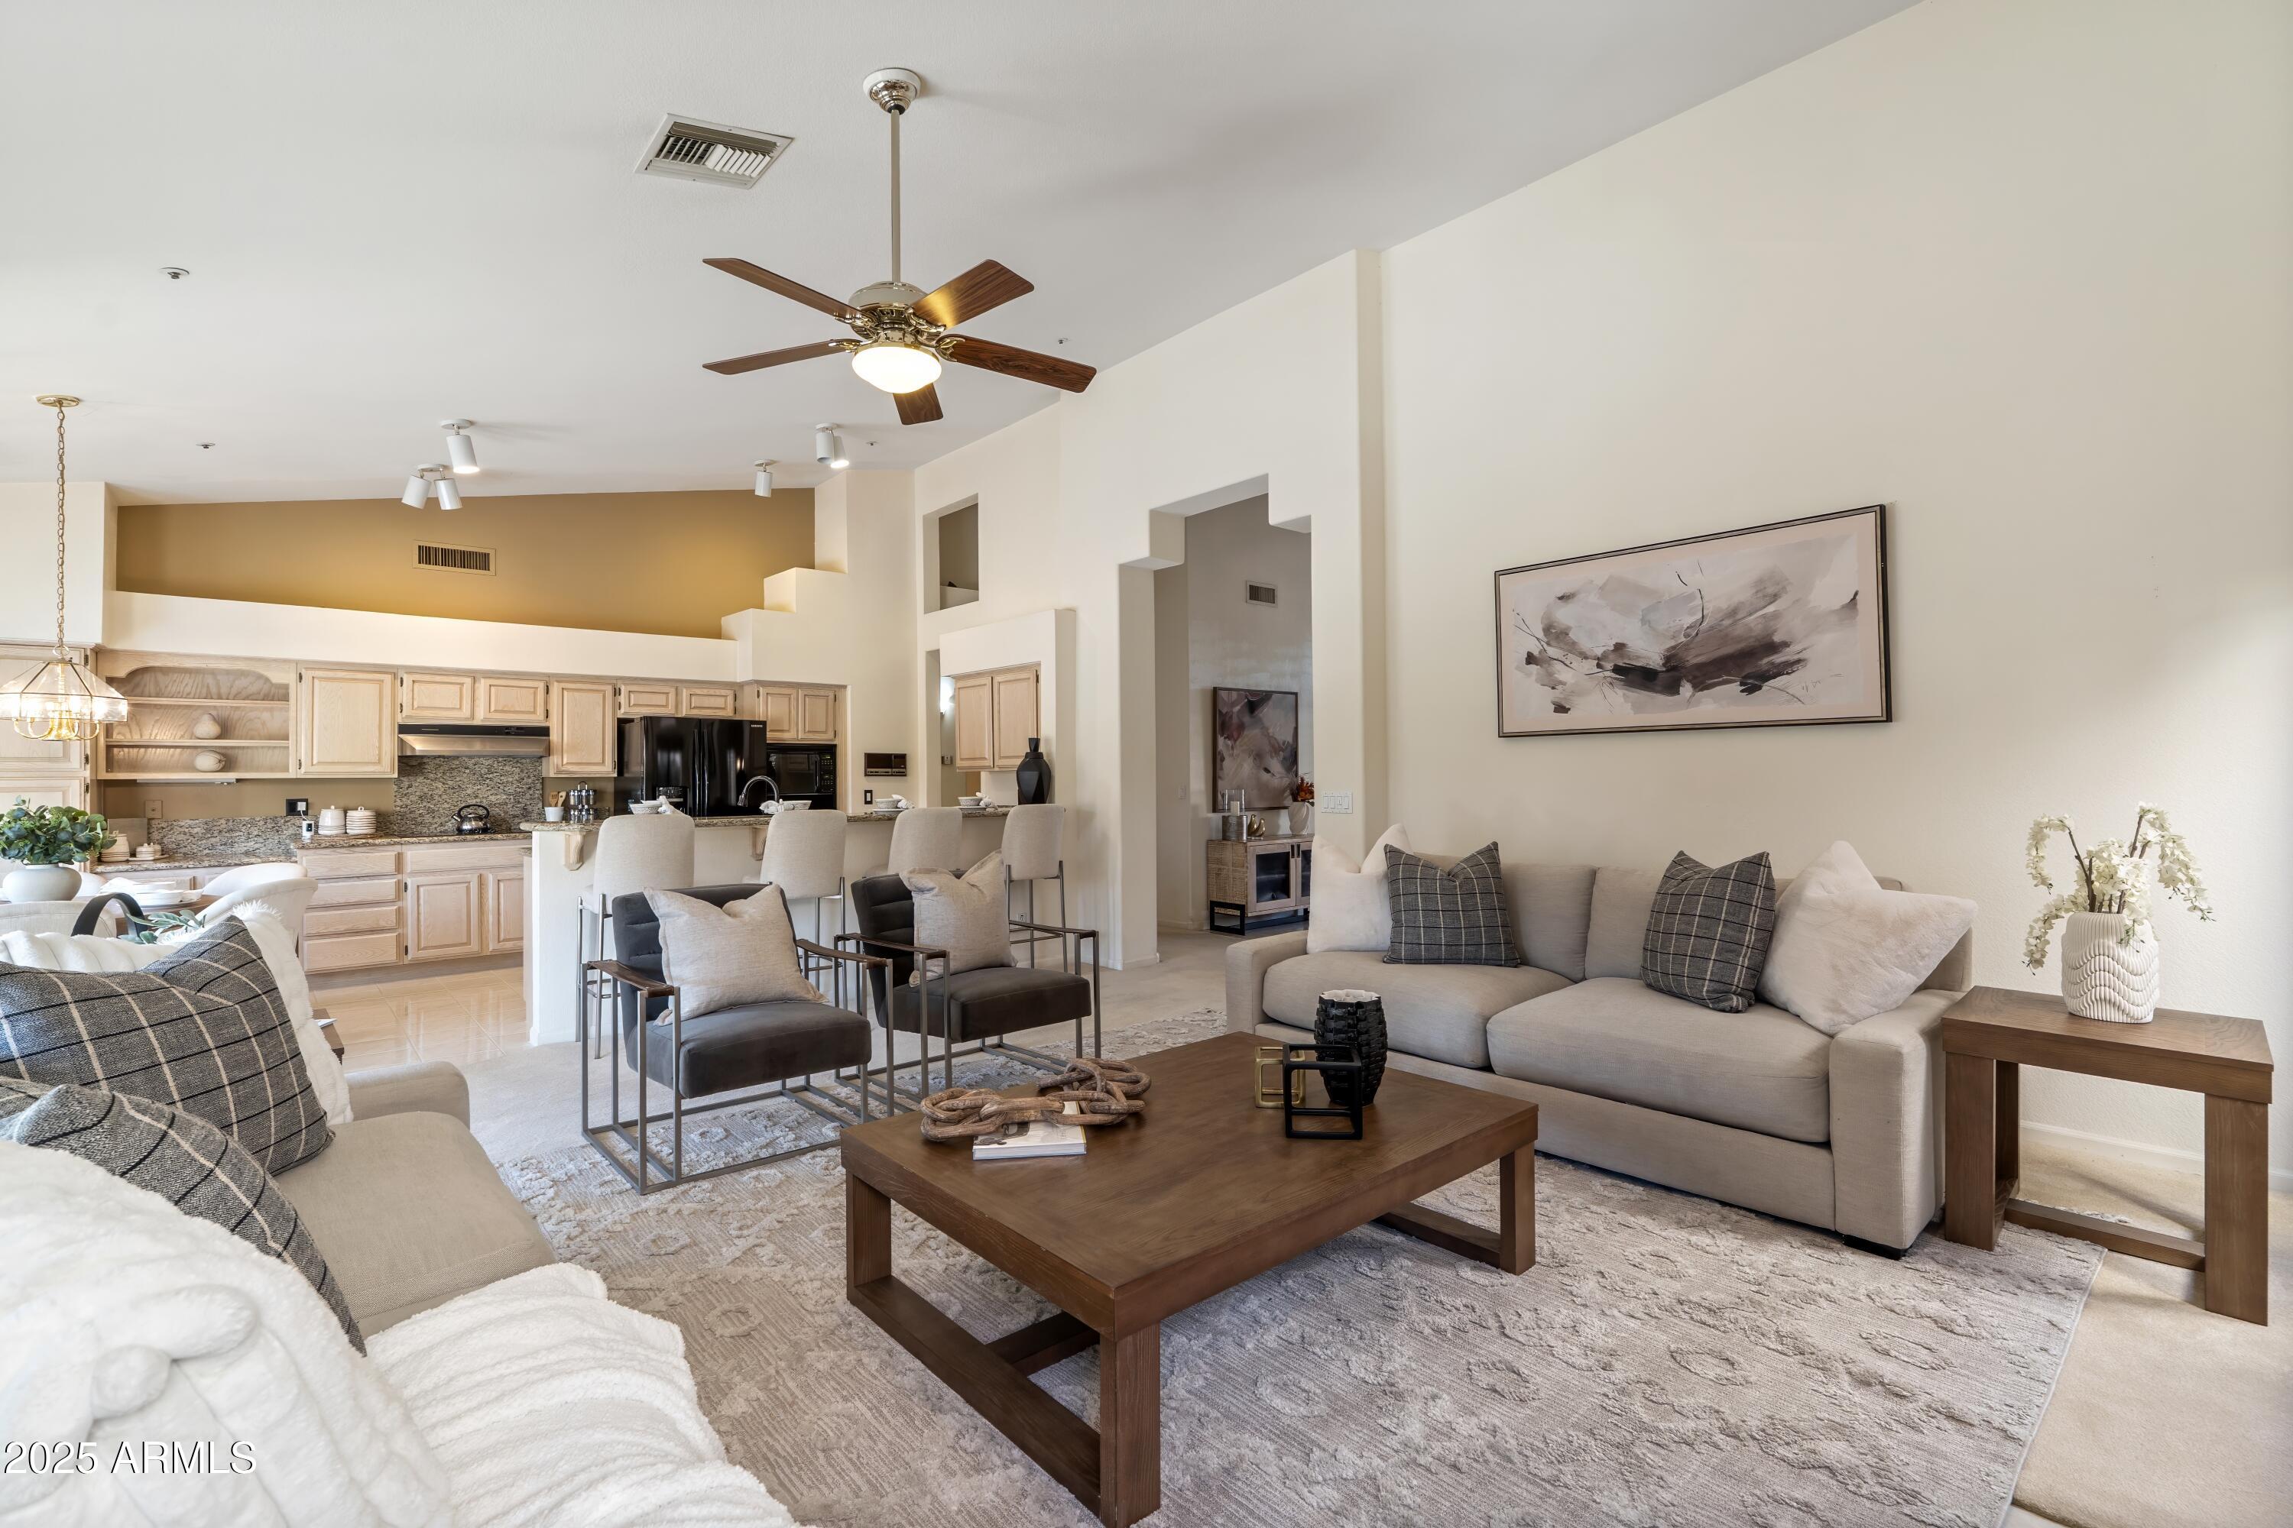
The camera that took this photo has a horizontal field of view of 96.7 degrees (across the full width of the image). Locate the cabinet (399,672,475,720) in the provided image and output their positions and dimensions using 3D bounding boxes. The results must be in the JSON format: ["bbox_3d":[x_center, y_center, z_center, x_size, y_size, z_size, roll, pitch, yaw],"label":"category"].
[{"bbox_3d":[-4.981,-0.462,7.123,0.435,0.336,0.330,1,-1,-44],"label":"cabinet"}]

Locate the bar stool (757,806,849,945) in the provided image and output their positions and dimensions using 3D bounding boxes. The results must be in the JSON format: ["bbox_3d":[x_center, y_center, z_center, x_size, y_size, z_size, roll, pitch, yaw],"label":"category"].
[{"bbox_3d":[-1.950,0.820,5.577,0.469,1.124,0.479,0,-1,-41],"label":"bar stool"}]

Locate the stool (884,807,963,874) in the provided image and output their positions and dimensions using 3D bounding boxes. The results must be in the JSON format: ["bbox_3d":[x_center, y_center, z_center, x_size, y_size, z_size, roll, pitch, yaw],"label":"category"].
[{"bbox_3d":[-1.474,0.854,6.225,0.490,1.150,0.500,1,-1,-44],"label":"stool"}]

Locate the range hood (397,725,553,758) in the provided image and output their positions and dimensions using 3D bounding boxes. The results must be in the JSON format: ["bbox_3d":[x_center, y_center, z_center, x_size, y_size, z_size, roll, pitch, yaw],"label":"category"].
[{"bbox_3d":[-4.790,-0.156,7.232,0.890,0.227,0.450,0,-1,-41],"label":"range hood"}]

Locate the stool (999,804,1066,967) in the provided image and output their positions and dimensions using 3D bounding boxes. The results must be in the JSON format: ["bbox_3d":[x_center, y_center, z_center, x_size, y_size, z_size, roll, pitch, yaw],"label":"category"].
[{"bbox_3d":[-0.830,0.819,6.568,0.469,1.124,0.479,0,-1,-41],"label":"stool"}]

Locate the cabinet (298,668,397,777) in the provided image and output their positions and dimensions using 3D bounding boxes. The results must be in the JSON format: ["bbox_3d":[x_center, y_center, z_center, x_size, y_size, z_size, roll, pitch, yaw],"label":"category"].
[{"bbox_3d":[-5.335,-0.272,6.799,0.518,0.732,0.320,0,-1,-41],"label":"cabinet"}]

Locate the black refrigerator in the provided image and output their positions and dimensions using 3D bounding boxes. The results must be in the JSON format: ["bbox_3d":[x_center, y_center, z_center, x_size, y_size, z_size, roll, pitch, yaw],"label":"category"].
[{"bbox_3d":[-3.577,0.559,7.952,0.915,1.775,0.860,1,-1,-44],"label":"black refrigerator"}]

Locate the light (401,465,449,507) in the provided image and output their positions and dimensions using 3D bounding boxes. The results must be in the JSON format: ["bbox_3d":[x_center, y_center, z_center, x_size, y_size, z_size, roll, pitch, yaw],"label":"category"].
[{"bbox_3d":[-4.721,-1.822,6.705,0.290,0.290,0.160,0,-1,-42],"label":"light"}]

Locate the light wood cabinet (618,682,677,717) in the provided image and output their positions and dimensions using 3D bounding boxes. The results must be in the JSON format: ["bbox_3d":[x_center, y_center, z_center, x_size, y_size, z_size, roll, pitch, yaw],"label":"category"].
[{"bbox_3d":[-3.967,-0.495,8.014,0.440,0.282,0.320,0,-1,-41],"label":"light wood cabinet"}]

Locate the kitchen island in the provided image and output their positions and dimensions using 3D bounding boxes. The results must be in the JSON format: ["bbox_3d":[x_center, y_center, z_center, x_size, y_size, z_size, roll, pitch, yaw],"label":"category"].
[{"bbox_3d":[-2.049,0.837,6.058,3.010,1.095,0.960,0,-1,-42],"label":"kitchen island"}]

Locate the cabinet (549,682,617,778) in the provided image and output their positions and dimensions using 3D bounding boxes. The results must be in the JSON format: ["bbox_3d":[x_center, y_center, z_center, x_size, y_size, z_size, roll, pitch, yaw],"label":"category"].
[{"bbox_3d":[-4.310,-0.264,7.736,0.460,0.720,0.320,0,-1,-42],"label":"cabinet"}]

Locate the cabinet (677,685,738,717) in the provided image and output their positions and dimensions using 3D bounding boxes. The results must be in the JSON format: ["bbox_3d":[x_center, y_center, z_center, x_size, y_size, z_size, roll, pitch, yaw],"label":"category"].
[{"bbox_3d":[-3.661,-0.500,8.389,0.464,0.256,0.330,1,-1,-44],"label":"cabinet"}]

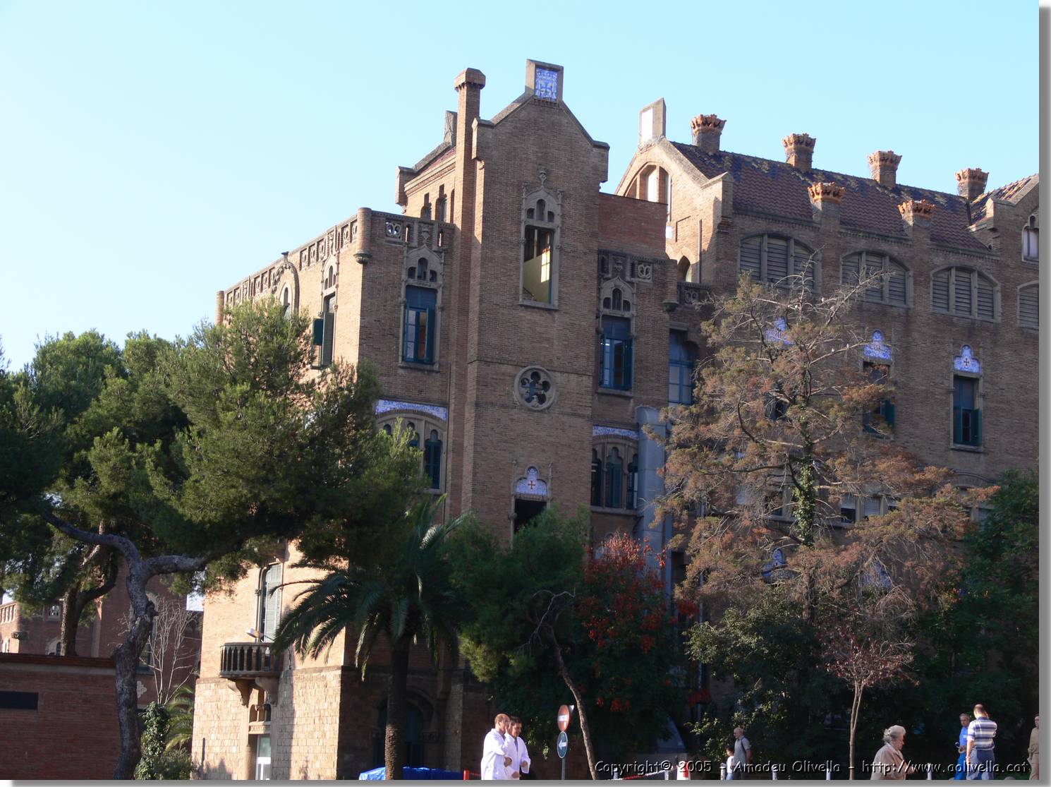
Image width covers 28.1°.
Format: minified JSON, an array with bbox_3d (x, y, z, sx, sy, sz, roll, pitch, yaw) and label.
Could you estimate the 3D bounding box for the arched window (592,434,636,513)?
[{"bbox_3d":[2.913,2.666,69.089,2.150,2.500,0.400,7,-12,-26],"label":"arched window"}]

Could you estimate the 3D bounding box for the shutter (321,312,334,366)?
[{"bbox_3d":[-6.199,-1.690,65.774,0.400,1.740,0.060,7,-11,-26],"label":"shutter"}]

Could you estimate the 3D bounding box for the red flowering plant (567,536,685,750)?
[{"bbox_3d":[2.698,7.059,55.939,3.100,6.670,3.000,2,-10,0],"label":"red flowering plant"}]

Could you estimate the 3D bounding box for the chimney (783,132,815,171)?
[{"bbox_3d":[10.684,-9.332,81.972,1.020,1.360,0.880,7,-12,-26],"label":"chimney"}]

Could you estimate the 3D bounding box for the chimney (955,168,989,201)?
[{"bbox_3d":[18.231,-8.395,85.724,1.050,1.280,0.880,7,-12,-26],"label":"chimney"}]

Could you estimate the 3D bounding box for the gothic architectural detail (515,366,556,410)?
[{"bbox_3d":[0.302,-0.171,64.859,1.420,1.380,0.250,7,-11,-26],"label":"gothic architectural detail"}]

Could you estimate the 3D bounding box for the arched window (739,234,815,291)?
[{"bbox_3d":[8.983,-4.664,75.006,3.300,2.020,0.400,7,-12,-26],"label":"arched window"}]

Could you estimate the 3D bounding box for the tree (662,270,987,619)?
[{"bbox_3d":[8.072,3.736,57.088,8.800,14.583,8.400,2,-10,0],"label":"tree"}]

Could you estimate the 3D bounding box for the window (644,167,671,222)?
[{"bbox_3d":[4.788,-7.257,77.007,0.300,2.200,2.200,7,-11,-26],"label":"window"}]

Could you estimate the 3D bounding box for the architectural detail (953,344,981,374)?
[{"bbox_3d":[16.432,-1.269,78.208,1.300,1.130,0.300,7,-12,-26],"label":"architectural detail"}]

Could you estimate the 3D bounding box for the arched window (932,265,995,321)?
[{"bbox_3d":[16.458,-3.728,78.721,3.200,2.020,0.400,7,-12,-26],"label":"arched window"}]

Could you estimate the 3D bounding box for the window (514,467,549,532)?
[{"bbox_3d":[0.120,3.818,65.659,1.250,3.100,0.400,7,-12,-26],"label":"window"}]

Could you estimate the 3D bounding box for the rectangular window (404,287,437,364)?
[{"bbox_3d":[-3.286,-2.120,65.052,1.070,2.380,0.250,7,-11,-26],"label":"rectangular window"}]

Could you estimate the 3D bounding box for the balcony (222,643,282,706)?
[{"bbox_3d":[-9.117,9.261,69.109,1.150,2.050,3.100,7,-12,-26],"label":"balcony"}]

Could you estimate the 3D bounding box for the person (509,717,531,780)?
[{"bbox_3d":[-0.132,4.894,26.117,0.500,1.730,0.360,11,-13,-40],"label":"person"}]

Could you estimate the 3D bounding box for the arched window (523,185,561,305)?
[{"bbox_3d":[0.458,-4.692,67.285,1.370,4.000,0.400,7,-12,-26],"label":"arched window"}]

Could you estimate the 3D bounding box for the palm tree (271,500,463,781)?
[{"bbox_3d":[-3.739,6.280,53.015,5.100,7.318,5.000,2,-10,0],"label":"palm tree"}]

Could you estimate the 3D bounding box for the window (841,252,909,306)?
[{"bbox_3d":[12.496,-4.144,75.017,2.950,1.800,0.250,7,-11,-26],"label":"window"}]

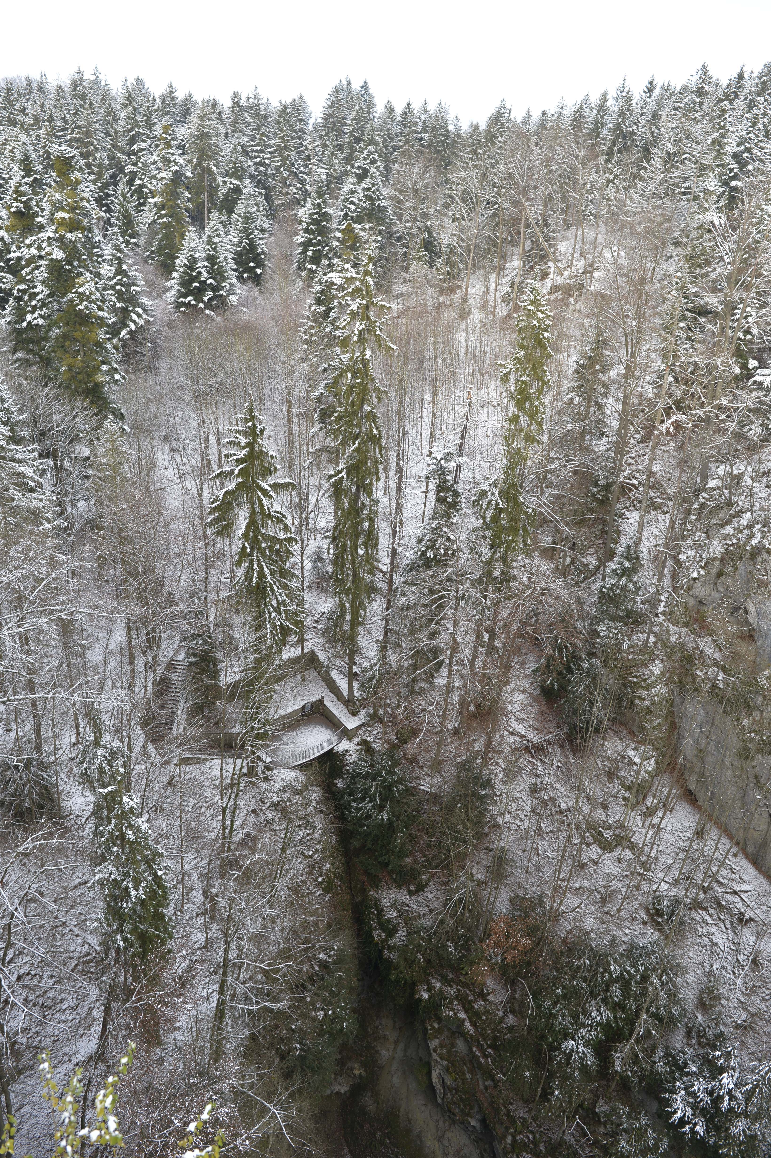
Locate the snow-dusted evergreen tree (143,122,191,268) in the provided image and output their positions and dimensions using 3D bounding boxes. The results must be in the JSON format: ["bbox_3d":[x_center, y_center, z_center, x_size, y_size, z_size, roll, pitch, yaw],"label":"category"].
[{"bbox_3d":[-30.587,-52.106,108.175,6.330,20.590,6.330,1,25,0],"label":"snow-dusted evergreen tree"}]

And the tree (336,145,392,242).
[{"bbox_3d":[-2.815,-49.068,102.093,7.190,14.550,7.190,1,25,0],"label":"tree"}]

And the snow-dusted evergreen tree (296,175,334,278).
[{"bbox_3d":[-8.931,-43.338,97.074,4.780,12.680,4.780,1,25,0],"label":"snow-dusted evergreen tree"}]

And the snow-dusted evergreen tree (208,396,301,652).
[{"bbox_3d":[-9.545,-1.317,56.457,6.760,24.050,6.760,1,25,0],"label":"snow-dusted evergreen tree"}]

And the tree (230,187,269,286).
[{"bbox_3d":[-18.292,-45.691,104.071,5.400,12.860,5.400,1,25,0],"label":"tree"}]

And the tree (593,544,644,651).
[{"bbox_3d":[19.919,1.751,66.077,4.330,10.680,4.330,1,25,0],"label":"tree"}]

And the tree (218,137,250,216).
[{"bbox_3d":[-23.106,-59.879,118.074,5.330,13.970,5.330,1,25,0],"label":"tree"}]

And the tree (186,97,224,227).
[{"bbox_3d":[-28.542,-64.017,122.161,6.310,20.970,6.310,1,25,0],"label":"tree"}]

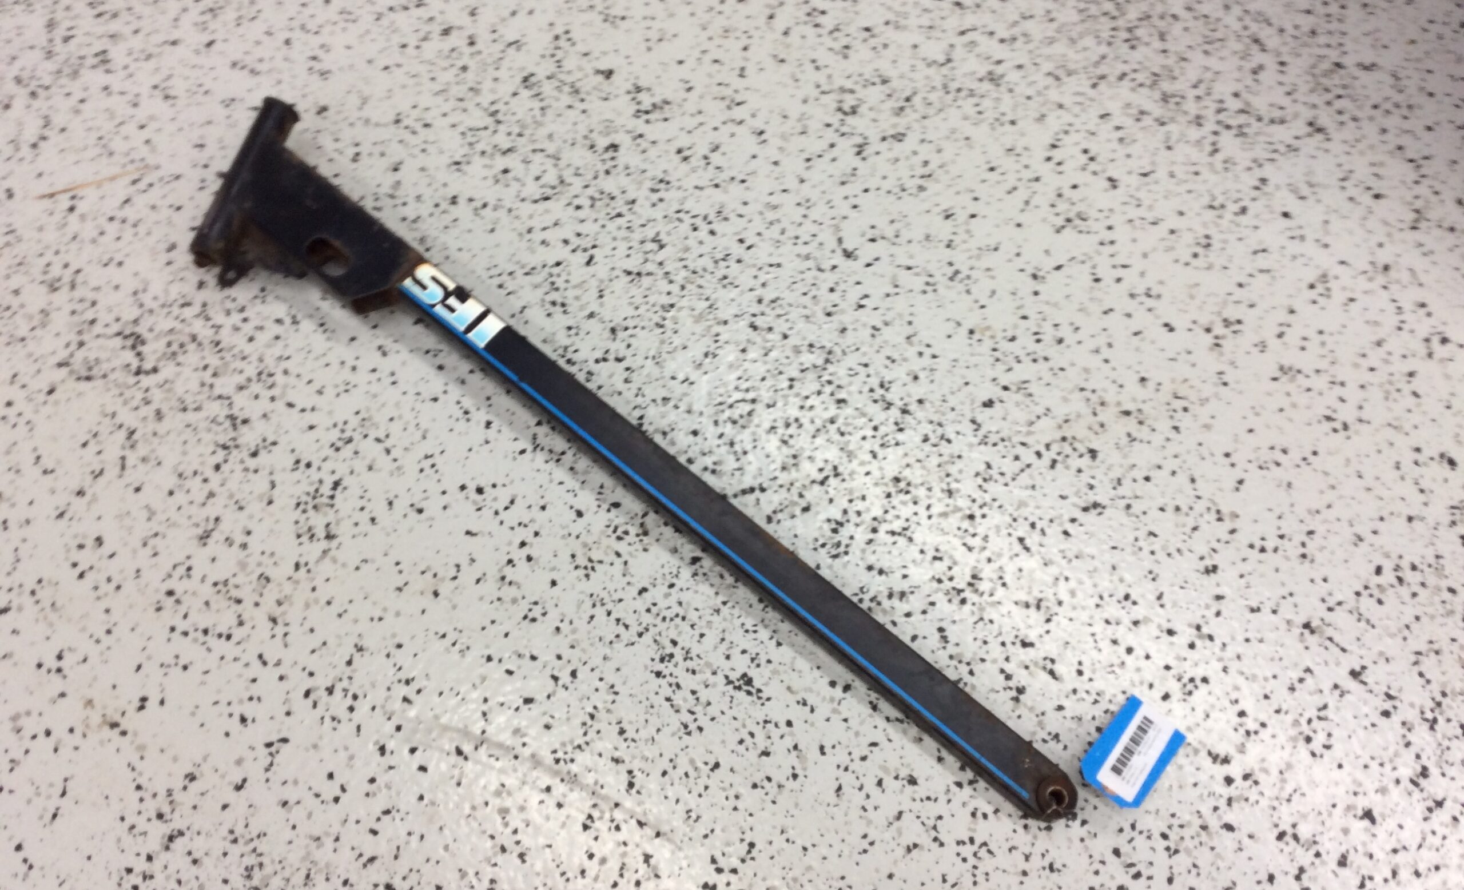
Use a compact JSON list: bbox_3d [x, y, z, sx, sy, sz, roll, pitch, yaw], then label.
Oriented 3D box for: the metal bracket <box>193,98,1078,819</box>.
[{"bbox_3d":[-0.086,0.011,0.867,0.715,0.055,0.127,37,73,11],"label":"metal bracket"}]

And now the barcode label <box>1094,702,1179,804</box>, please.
[{"bbox_3d":[0.252,0.191,0.841,0.025,0.001,0.056,35,73,10],"label":"barcode label"}]

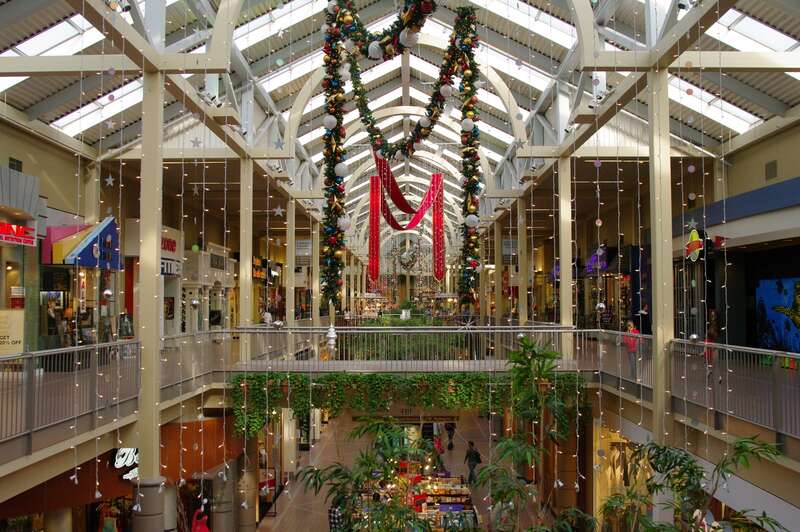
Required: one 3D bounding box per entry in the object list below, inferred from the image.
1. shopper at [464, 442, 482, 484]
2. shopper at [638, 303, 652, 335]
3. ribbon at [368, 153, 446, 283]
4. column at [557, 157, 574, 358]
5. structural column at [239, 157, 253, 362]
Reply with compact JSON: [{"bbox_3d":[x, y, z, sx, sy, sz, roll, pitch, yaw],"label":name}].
[{"bbox_3d":[2.907,7.835,31.833,0.560,1.670,0.450,1,-3,-26],"label":"shopper"},{"bbox_3d":[7.841,2.030,25.356,0.500,1.710,0.360,-1,-3,18],"label":"shopper"},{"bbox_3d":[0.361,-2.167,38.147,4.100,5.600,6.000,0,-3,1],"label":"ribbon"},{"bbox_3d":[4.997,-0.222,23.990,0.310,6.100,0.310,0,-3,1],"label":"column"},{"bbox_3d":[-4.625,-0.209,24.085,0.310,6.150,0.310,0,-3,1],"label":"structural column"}]

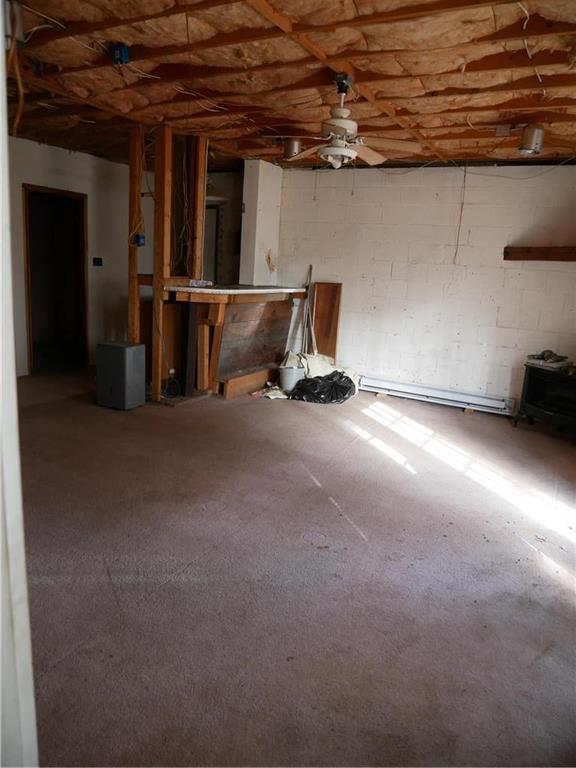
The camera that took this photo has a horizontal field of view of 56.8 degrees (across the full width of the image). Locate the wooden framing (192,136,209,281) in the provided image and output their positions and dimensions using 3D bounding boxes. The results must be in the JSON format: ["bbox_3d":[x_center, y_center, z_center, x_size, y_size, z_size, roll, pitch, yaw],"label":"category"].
[{"bbox_3d":[-0.910,-1.743,5.361,0.088,1.370,0.090,10,14,27],"label":"wooden framing"}]

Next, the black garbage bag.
[{"bbox_3d":[0.362,0.036,5.793,0.680,0.290,0.480,4,12,-1],"label":"black garbage bag"}]

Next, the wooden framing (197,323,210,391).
[{"bbox_3d":[-0.925,-0.294,5.871,0.090,0.720,0.090,10,14,27],"label":"wooden framing"}]

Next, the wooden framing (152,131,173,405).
[{"bbox_3d":[-1.204,-1.078,5.062,0.100,2.580,0.085,10,14,27],"label":"wooden framing"}]

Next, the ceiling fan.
[{"bbox_3d":[0.355,-1.702,3.467,1.070,0.580,1.070,10,14,27],"label":"ceiling fan"}]

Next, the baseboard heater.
[{"bbox_3d":[1.607,0.112,5.951,1.750,0.170,0.070,10,14,27],"label":"baseboard heater"}]

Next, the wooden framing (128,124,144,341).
[{"bbox_3d":[-1.491,-1.125,5.201,0.100,2.580,0.065,10,14,27],"label":"wooden framing"}]

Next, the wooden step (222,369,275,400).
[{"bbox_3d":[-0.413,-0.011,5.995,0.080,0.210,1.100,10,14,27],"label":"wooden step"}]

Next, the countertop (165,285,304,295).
[{"bbox_3d":[-0.486,-1.017,5.717,0.610,0.043,2.030,10,14,27],"label":"countertop"}]

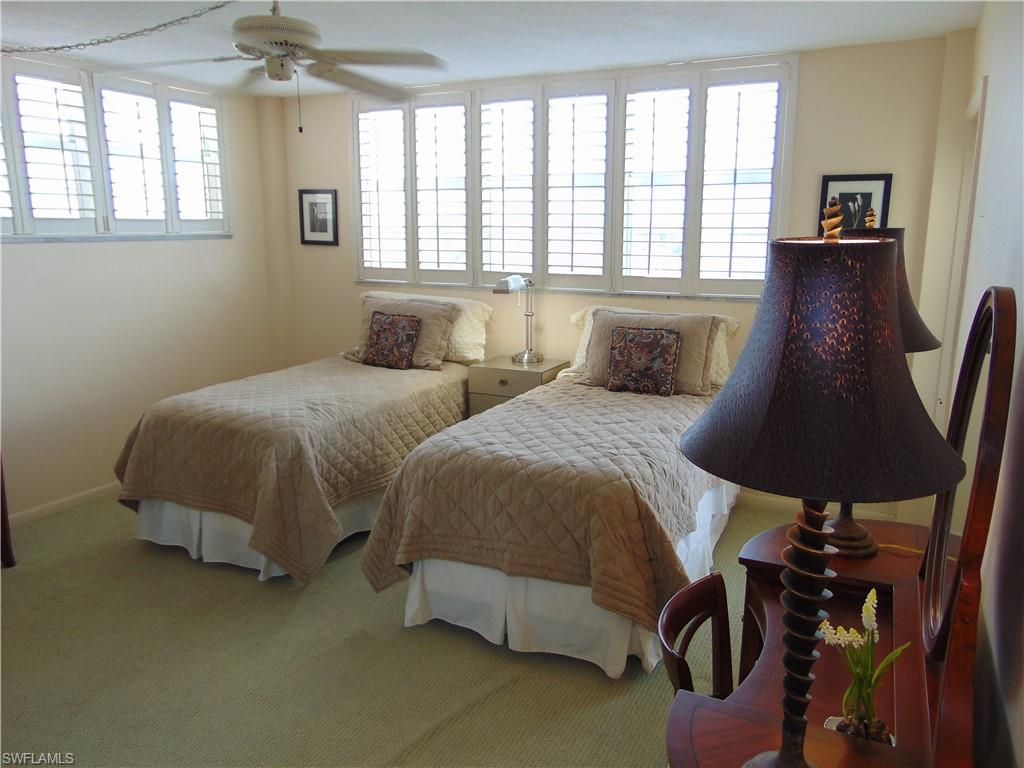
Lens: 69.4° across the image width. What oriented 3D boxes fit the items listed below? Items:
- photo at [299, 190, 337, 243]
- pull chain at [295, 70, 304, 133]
[{"bbox_3d":[-1.398,-1.198,5.330,0.347,0.390,0.025,6,14,26],"label":"photo"},{"bbox_3d":[-0.732,-0.967,2.534,0.020,0.199,0.020,6,13,24],"label":"pull chain"}]

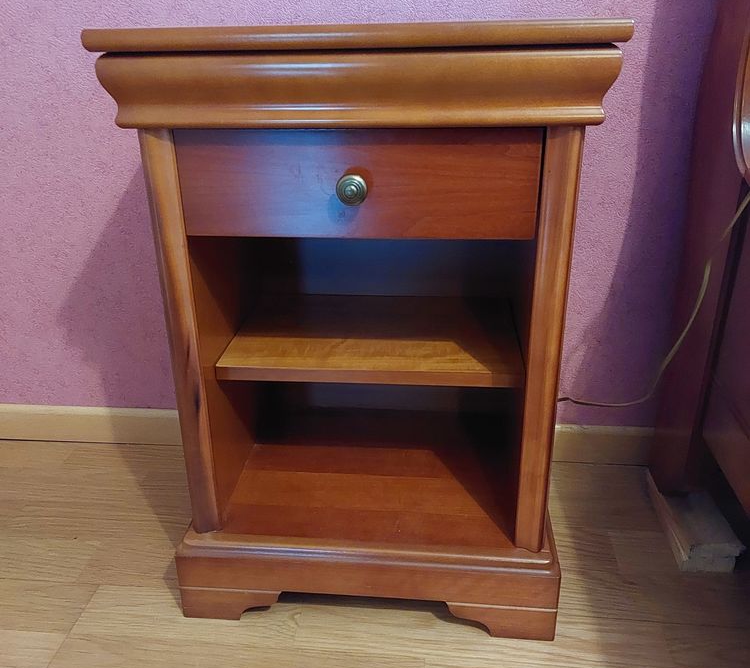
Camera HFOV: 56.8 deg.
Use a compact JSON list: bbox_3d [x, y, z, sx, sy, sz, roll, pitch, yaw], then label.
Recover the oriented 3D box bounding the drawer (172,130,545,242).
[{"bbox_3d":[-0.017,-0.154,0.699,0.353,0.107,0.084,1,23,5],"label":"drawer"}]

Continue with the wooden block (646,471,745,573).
[{"bbox_3d":[0.477,0.267,1.060,0.084,0.043,0.228,1,23,5],"label":"wooden block"}]

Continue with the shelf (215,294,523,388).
[{"bbox_3d":[0.003,0.002,0.955,0.375,0.020,0.255,1,23,5],"label":"shelf"}]

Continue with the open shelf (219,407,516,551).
[{"bbox_3d":[0.002,0.199,1.003,0.369,0.021,0.323,1,23,5],"label":"open shelf"}]

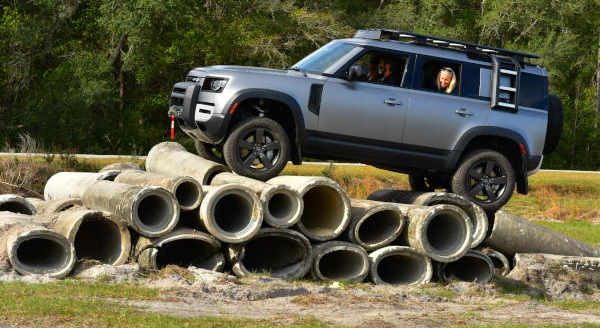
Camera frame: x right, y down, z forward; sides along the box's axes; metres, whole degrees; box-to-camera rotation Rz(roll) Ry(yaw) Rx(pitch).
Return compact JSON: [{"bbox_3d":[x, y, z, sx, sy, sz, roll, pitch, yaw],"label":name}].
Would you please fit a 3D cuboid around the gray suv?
[{"bbox_3d":[0.889,-0.628,28.033,5.160,2.090,2.050,8,0,-15],"label":"gray suv"}]

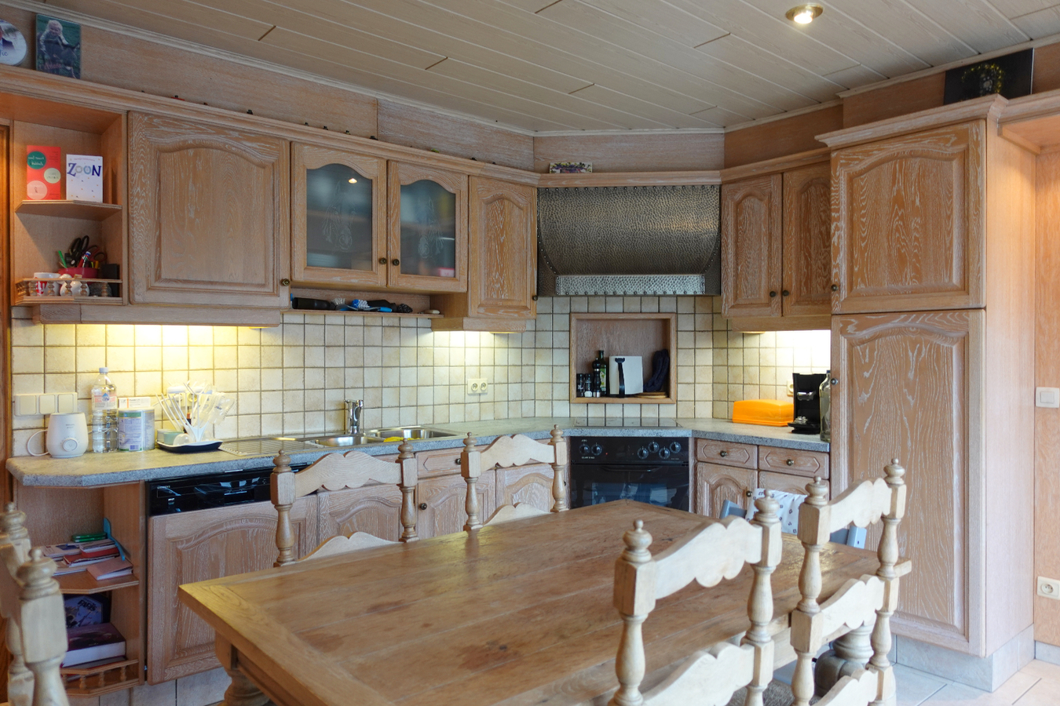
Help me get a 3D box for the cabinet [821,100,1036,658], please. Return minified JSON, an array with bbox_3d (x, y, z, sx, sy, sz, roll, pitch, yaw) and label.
[{"bbox_3d":[1.650,0.097,2.932,0.571,2.035,0.622,0,0,-41],"label":"cabinet"}]

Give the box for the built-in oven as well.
[{"bbox_3d":[0.496,0.712,3.773,0.601,0.597,0.561,0,0,0],"label":"built-in oven"}]

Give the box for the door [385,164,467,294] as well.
[{"bbox_3d":[-0.483,-0.587,3.346,0.439,0.578,0.030,0,0,-38],"label":"door"}]

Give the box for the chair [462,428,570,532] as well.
[{"bbox_3d":[0.094,0.744,2.120,0.449,1.020,0.490,0,0,-38],"label":"chair"}]

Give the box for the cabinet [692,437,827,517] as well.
[{"bbox_3d":[1.250,0.769,3.425,0.561,0.689,0.669,0,0,-41],"label":"cabinet"}]

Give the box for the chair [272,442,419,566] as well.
[{"bbox_3d":[-0.350,0.738,1.669,0.420,1.007,0.460,0,0,-40],"label":"chair"}]

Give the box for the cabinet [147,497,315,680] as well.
[{"bbox_3d":[-1.238,0.834,2.788,0.587,0.576,0.571,0,0,-38],"label":"cabinet"}]

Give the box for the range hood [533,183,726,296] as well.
[{"bbox_3d":[0.550,-0.613,4.040,0.992,0.590,0.452,0,0,5],"label":"range hood"}]

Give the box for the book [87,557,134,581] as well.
[{"bbox_3d":[-1.509,0.776,2.542,0.117,0.024,0.171,0,0,-40],"label":"book"}]

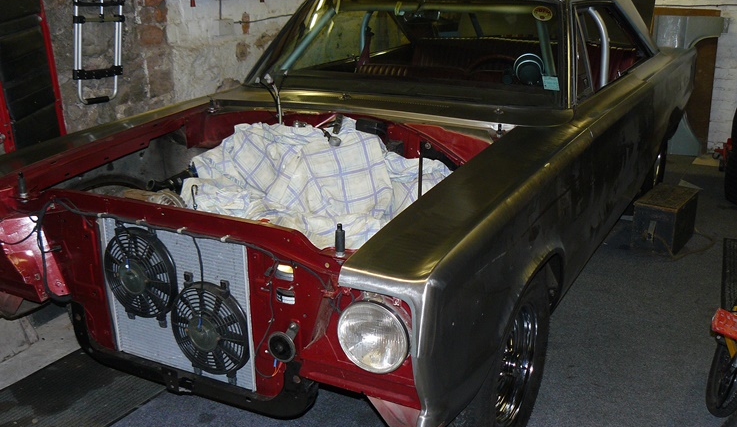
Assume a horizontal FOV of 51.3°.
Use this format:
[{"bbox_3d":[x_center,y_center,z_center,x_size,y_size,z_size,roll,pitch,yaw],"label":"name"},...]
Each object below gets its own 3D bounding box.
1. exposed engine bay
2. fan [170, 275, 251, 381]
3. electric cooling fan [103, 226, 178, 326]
[{"bbox_3d":[-0.300,-0.005,2.690,1.300,0.500,1.100,9,19,27],"label":"exposed engine bay"},{"bbox_3d":[-0.462,0.336,2.183,0.275,0.305,0.060,9,19,27],"label":"fan"},{"bbox_3d":[-0.687,0.189,2.261,0.275,0.305,0.060,9,19,27],"label":"electric cooling fan"}]

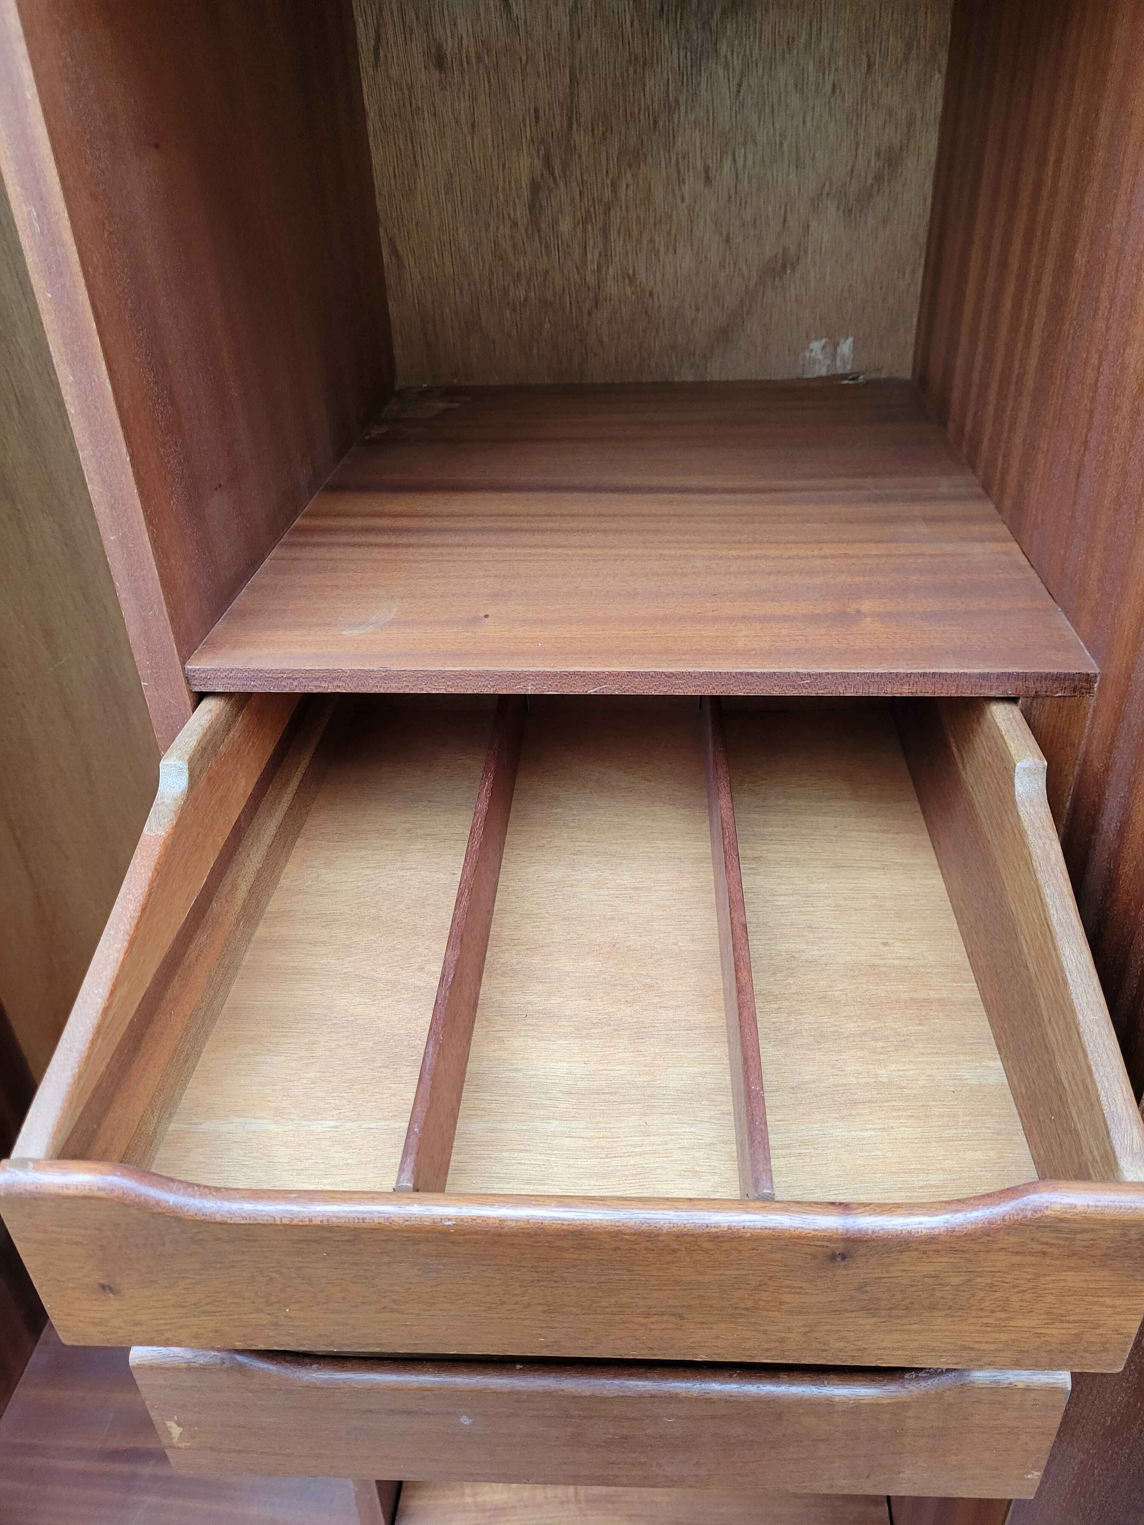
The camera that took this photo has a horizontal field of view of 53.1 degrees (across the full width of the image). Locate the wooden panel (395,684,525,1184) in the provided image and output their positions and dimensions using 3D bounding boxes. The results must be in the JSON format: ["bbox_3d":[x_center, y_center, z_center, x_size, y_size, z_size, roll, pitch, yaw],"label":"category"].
[{"bbox_3d":[-0.046,0.058,0.585,0.006,0.059,0.411,0,34,4],"label":"wooden panel"}]

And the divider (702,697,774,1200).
[{"bbox_3d":[0.078,0.057,0.576,0.007,0.059,0.411,0,34,4],"label":"divider"}]

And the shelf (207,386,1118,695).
[{"bbox_3d":[0.046,-0.176,0.755,0.430,0.013,0.509,1,33,5],"label":"shelf"}]

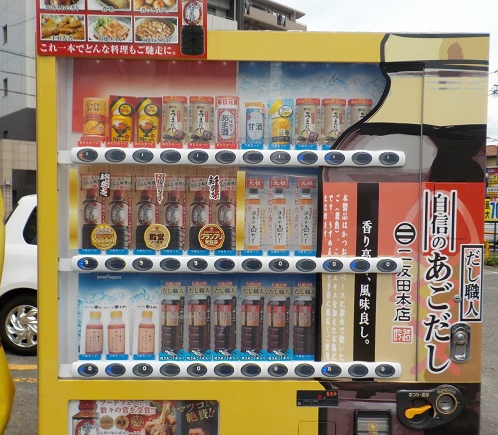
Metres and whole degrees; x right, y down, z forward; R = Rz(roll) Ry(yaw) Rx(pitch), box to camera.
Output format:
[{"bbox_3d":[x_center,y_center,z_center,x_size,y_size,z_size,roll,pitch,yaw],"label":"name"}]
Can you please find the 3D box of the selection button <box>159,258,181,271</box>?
[{"bbox_3d":[-0.208,0.125,1.328,0.054,0.034,0.018,1,2,-1],"label":"selection button"}]

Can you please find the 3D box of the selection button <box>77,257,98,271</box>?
[{"bbox_3d":[-0.413,0.119,1.291,0.054,0.035,0.015,0,2,-1],"label":"selection button"}]

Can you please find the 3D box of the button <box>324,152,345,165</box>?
[{"bbox_3d":[0.220,-0.151,1.293,0.054,0.035,0.015,0,2,-1],"label":"button"}]

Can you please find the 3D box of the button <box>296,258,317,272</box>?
[{"bbox_3d":[0.147,0.123,1.303,0.054,0.035,0.015,0,2,-1],"label":"button"}]

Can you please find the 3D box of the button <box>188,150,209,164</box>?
[{"bbox_3d":[-0.130,-0.154,1.286,0.054,0.035,0.015,0,2,-1],"label":"button"}]

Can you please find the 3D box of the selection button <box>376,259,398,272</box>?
[{"bbox_3d":[0.357,0.125,1.307,0.054,0.035,0.015,0,2,-1],"label":"selection button"}]

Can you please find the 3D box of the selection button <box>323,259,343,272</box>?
[{"bbox_3d":[0.218,0.125,1.306,0.054,0.034,0.014,0,2,-1],"label":"selection button"}]

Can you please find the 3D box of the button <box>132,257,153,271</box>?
[{"bbox_3d":[-0.274,0.121,1.295,0.054,0.034,0.014,0,2,-1],"label":"button"}]

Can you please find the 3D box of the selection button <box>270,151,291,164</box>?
[{"bbox_3d":[0.080,-0.152,1.290,0.054,0.035,0.015,0,2,-1],"label":"selection button"}]

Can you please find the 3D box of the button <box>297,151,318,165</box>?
[{"bbox_3d":[0.154,-0.155,1.323,0.054,0.034,0.018,1,2,-1],"label":"button"}]

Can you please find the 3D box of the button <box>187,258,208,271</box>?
[{"bbox_3d":[-0.133,0.122,1.298,0.054,0.034,0.014,0,2,-1],"label":"button"}]

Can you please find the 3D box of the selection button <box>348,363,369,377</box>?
[{"bbox_3d":[0.293,0.412,1.350,0.054,0.034,0.018,1,2,-1],"label":"selection button"}]

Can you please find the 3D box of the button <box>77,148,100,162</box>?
[{"bbox_3d":[-0.412,-0.157,1.281,0.054,0.034,0.014,0,2,-1],"label":"button"}]

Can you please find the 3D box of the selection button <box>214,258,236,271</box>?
[{"bbox_3d":[-0.065,0.126,1.331,0.054,0.034,0.018,1,2,-1],"label":"selection button"}]

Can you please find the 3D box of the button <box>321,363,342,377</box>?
[{"bbox_3d":[0.221,0.412,1.348,0.054,0.034,0.018,1,2,-1],"label":"button"}]

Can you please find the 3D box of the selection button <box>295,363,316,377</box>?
[{"bbox_3d":[0.149,0.411,1.347,0.054,0.034,0.018,1,2,-1],"label":"selection button"}]

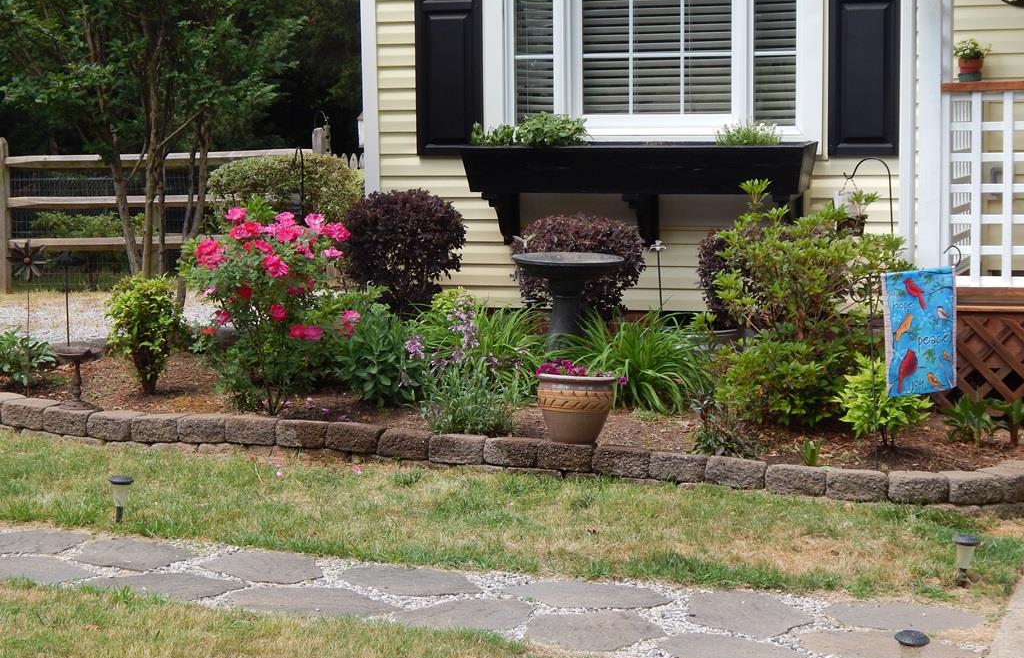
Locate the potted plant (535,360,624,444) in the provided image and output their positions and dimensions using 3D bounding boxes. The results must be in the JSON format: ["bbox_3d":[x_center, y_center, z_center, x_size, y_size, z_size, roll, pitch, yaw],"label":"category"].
[{"bbox_3d":[0.270,0.295,8.300,0.345,0.335,0.335,-1,6,0],"label":"potted plant"}]

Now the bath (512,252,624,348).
[{"bbox_3d":[0.254,-0.043,9.250,0.507,0.600,0.507,0,6,2],"label":"bath"}]

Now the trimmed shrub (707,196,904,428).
[{"bbox_3d":[1.265,-0.061,8.650,0.830,0.950,0.800,-1,6,0],"label":"trimmed shrub"}]

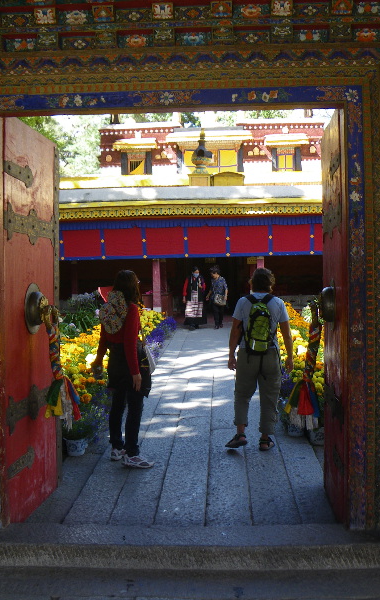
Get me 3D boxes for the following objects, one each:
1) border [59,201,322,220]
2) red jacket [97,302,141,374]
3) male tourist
[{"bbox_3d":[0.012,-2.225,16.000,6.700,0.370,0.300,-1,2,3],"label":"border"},{"bbox_3d":[-0.621,0.343,5.620,0.420,0.630,0.270,1,3,38],"label":"red jacket"},{"bbox_3d":[0.652,0.539,6.070,0.650,1.710,0.460,-1,2,2],"label":"male tourist"}]

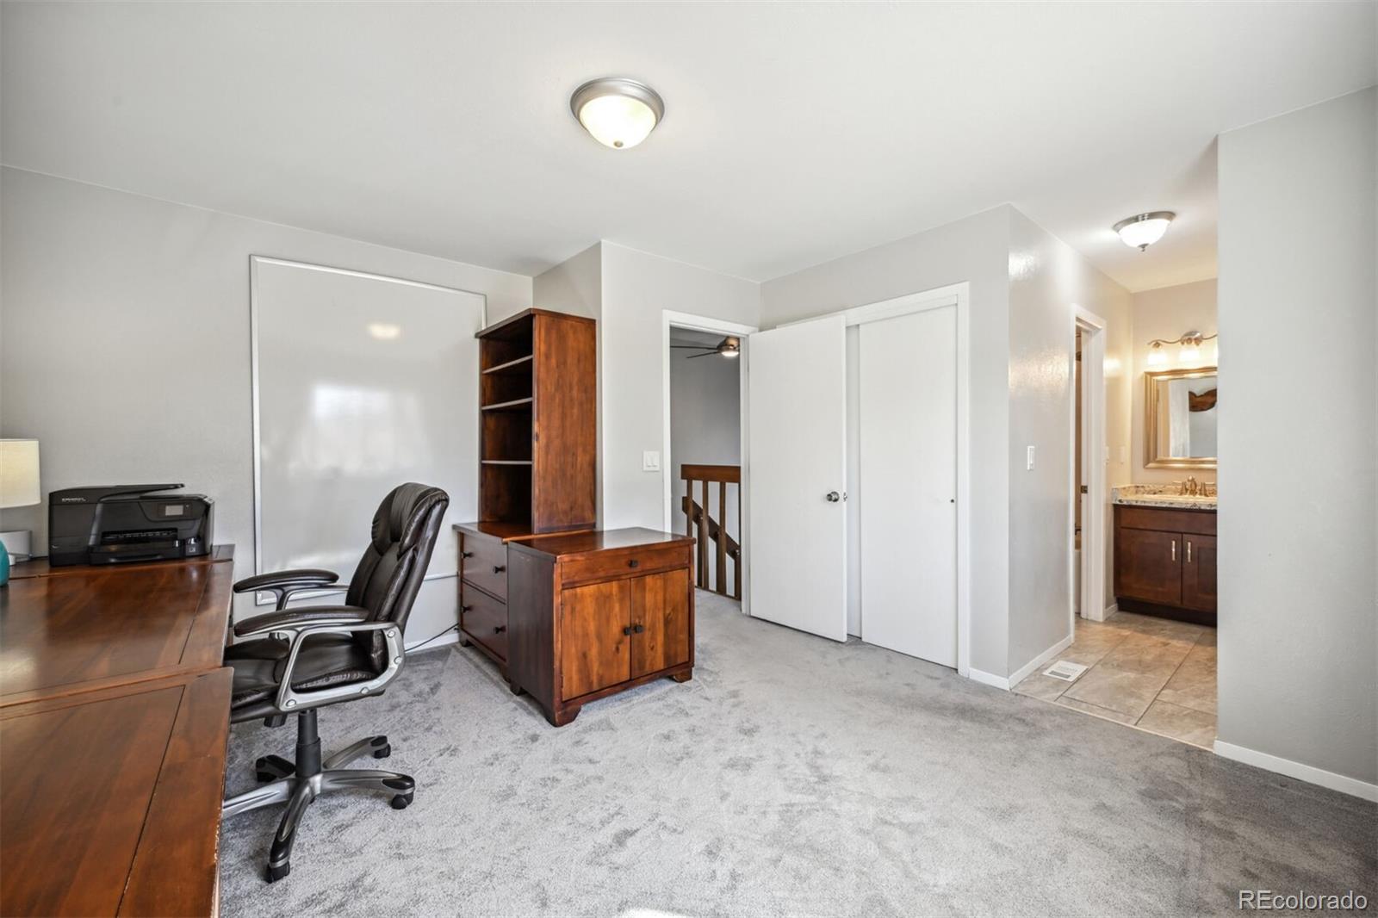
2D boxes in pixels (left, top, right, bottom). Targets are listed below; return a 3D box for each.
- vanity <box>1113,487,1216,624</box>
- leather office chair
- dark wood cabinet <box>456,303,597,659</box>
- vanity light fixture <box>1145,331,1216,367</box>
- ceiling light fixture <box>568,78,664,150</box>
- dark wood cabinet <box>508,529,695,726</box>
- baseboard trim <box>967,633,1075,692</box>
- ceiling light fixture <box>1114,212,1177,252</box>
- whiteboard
[{"bbox_3d":[3.567,0.736,3.824,0.485,0.802,0.750,-1,1,-40],"label":"vanity"},{"bbox_3d":[-1.269,0.644,1.835,0.775,1.090,0.660,-1,1,-39],"label":"leather office chair"},{"bbox_3d":[-0.980,0.183,3.252,0.550,1.980,0.775,-1,1,-41],"label":"dark wood cabinet"},{"bbox_3d":[3.667,-0.820,3.901,0.175,0.214,0.512,-1,1,-40],"label":"vanity light fixture"},{"bbox_3d":[-0.253,-1.182,1.919,0.334,0.148,0.334,0,1,0],"label":"ceiling light fixture"},{"bbox_3d":[-0.430,0.798,2.769,0.785,0.752,0.505,-1,1,-40],"label":"dark wood cabinet"},{"bbox_3d":[1.952,1.126,3.095,1.030,0.058,0.218,-1,1,-40],"label":"baseboard trim"},{"bbox_3d":[2.462,-1.201,2.899,0.266,0.165,0.266,-1,1,-40],"label":"ceiling light fixture"},{"bbox_3d":[-1.809,-0.157,3.193,1.224,1.842,0.026,-1,1,-40],"label":"whiteboard"}]

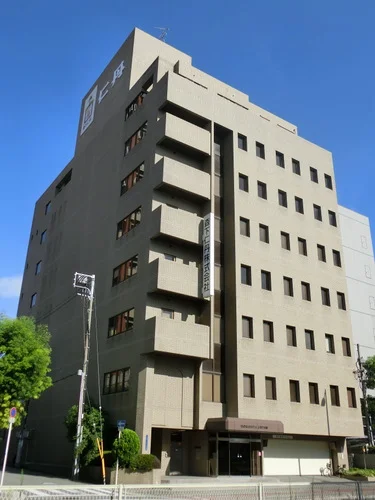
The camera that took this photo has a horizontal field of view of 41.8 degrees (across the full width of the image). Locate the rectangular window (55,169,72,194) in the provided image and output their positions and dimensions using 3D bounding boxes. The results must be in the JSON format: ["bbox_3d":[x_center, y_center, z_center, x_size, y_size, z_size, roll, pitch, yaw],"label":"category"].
[{"bbox_3d":[-13.016,-7.044,52.027,0.300,1.294,4.461,16,-27,-31],"label":"rectangular window"}]

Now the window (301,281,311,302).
[{"bbox_3d":[8.315,2.955,34.768,0.828,1.295,0.200,16,-27,-31],"label":"window"}]

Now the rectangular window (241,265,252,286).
[{"bbox_3d":[4.037,1.750,34.183,0.891,1.382,0.150,16,-27,-31],"label":"rectangular window"}]

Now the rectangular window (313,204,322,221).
[{"bbox_3d":[10.132,-2.901,38.520,0.828,1.295,0.200,16,-27,-31],"label":"rectangular window"}]

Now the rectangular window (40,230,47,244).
[{"bbox_3d":[-17.040,-1.510,58.400,0.200,1.173,1.738,16,-27,-30],"label":"rectangular window"}]

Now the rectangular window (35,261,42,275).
[{"bbox_3d":[-14.958,1.819,49.629,0.200,1.210,1.365,16,-27,-31],"label":"rectangular window"}]

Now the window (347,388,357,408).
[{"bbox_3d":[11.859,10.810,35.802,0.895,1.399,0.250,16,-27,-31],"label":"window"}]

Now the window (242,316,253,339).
[{"bbox_3d":[3.677,4.810,30.599,0.828,1.295,0.200,16,-27,-31],"label":"window"}]

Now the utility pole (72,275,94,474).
[{"bbox_3d":[-6.380,6.663,27.762,1.271,11.501,0.428,16,-27,-31],"label":"utility pole"}]

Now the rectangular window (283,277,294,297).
[{"bbox_3d":[7.899,2.906,38.861,0.904,1.482,0.200,16,-27,-30],"label":"rectangular window"}]

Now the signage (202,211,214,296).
[{"bbox_3d":[1.395,0.332,31.760,0.292,5.658,0.730,16,-27,-31],"label":"signage"}]

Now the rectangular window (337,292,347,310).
[{"bbox_3d":[12.011,4.040,38.621,0.875,1.358,0.214,16,-27,-31],"label":"rectangular window"}]

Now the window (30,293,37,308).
[{"bbox_3d":[-15.802,5.239,50.738,0.200,1.065,1.768,16,-27,-31],"label":"window"}]

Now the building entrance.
[{"bbox_3d":[3.314,13.797,33.243,3.871,2.658,0.790,16,-27,-30],"label":"building entrance"}]

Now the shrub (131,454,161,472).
[{"bbox_3d":[-2.374,11.787,27.040,1.264,0.928,1.185,16,-27,-30],"label":"shrub"}]

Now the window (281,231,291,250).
[{"bbox_3d":[7.299,-0.666,37.018,0.875,1.358,0.214,16,-27,-31],"label":"window"}]

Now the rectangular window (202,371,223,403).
[{"bbox_3d":[1.538,8.487,30.352,1.509,1.740,0.171,16,-27,-31],"label":"rectangular window"}]

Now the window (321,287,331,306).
[{"bbox_3d":[10.738,3.670,38.365,0.891,1.382,0.150,16,-27,-31],"label":"window"}]

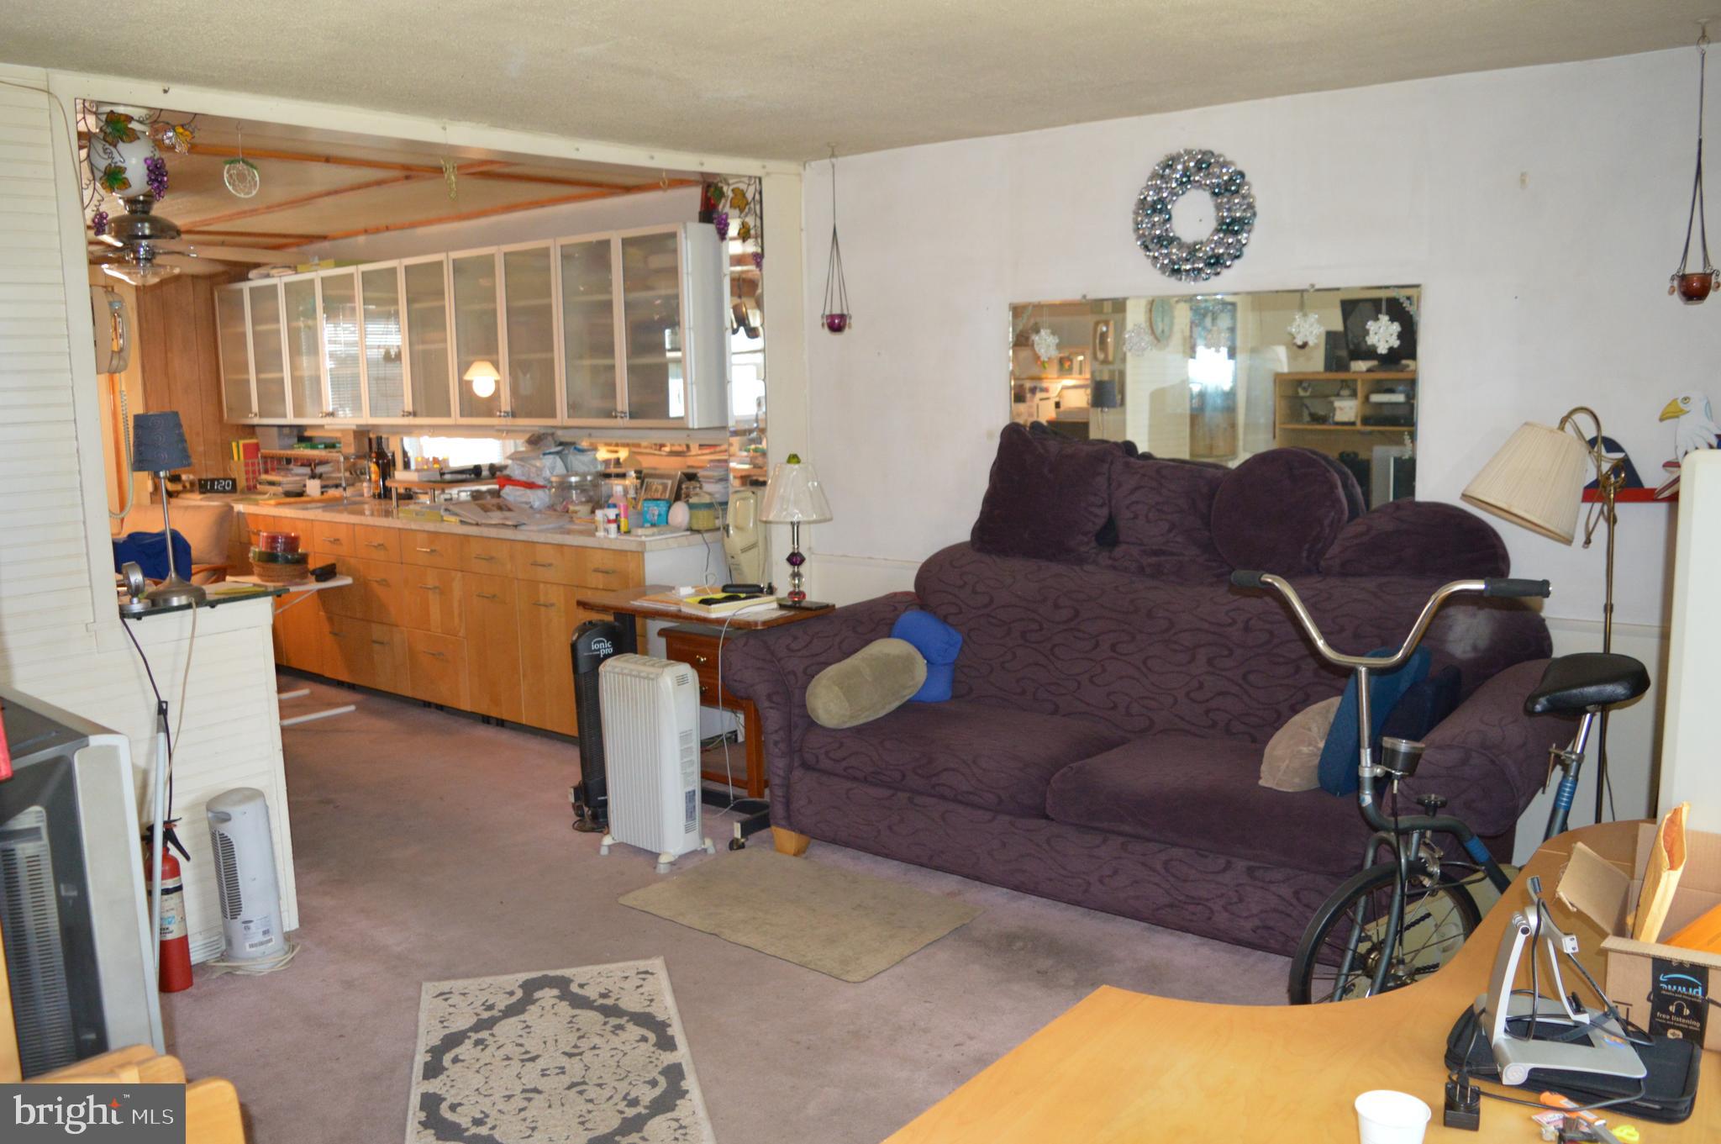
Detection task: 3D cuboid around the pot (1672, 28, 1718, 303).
[{"bbox_3d":[2.075,-0.992,3.186,0.110,0.650,0.110,6,11,38],"label":"pot"}]

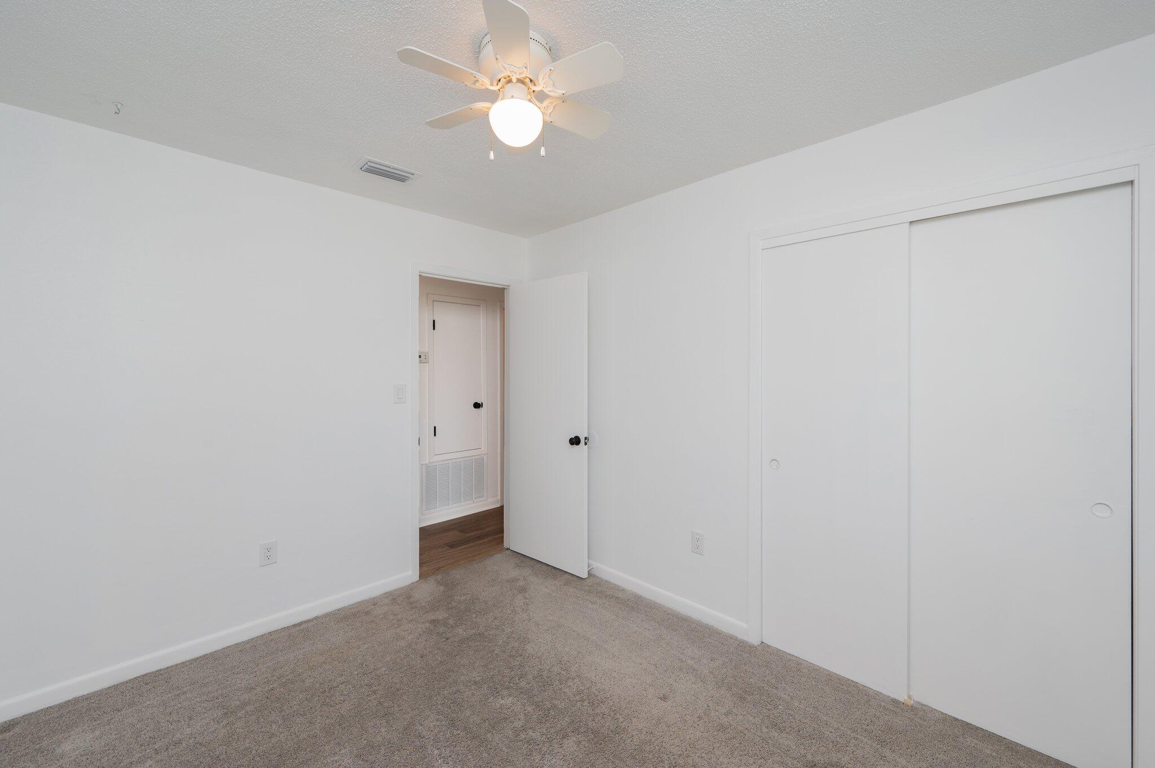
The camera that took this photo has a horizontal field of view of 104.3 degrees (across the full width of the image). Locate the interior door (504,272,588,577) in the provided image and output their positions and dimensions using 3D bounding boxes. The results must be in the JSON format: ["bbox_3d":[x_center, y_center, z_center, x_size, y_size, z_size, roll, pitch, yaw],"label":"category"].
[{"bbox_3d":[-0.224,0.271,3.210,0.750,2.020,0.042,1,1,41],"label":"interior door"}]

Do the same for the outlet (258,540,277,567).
[{"bbox_3d":[-1.627,0.895,2.365,0.074,0.119,0.010,-1,1,-44],"label":"outlet"}]

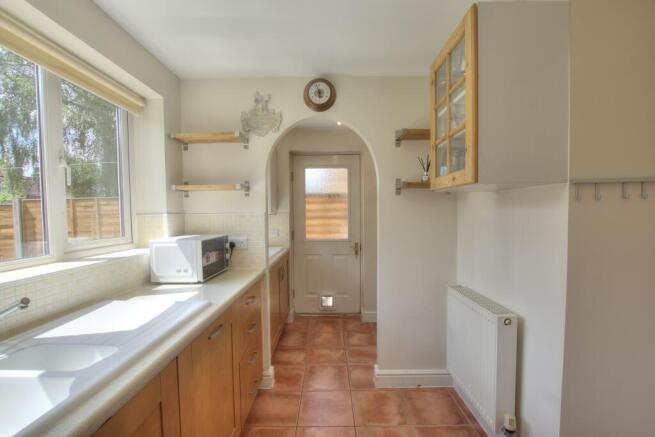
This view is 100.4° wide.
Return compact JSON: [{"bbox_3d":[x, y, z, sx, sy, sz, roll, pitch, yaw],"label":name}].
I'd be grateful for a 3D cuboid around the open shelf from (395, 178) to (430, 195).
[{"bbox_3d":[0.695,-0.225,1.886,0.405,0.121,0.180,0,1,0],"label":"open shelf"}]

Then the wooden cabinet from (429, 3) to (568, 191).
[{"bbox_3d":[0.766,-0.494,1.315,0.362,0.708,0.485,0,1,0],"label":"wooden cabinet"}]

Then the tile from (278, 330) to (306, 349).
[{"bbox_3d":[-0.355,1.238,2.787,0.340,0.010,0.332,0,1,0],"label":"tile"}]

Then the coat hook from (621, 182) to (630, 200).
[{"bbox_3d":[1.141,-0.105,1.045,0.013,0.071,0.030,0,1,0],"label":"coat hook"}]

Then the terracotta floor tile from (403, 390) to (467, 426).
[{"bbox_3d":[0.708,1.280,1.848,0.345,0.010,0.338,0,1,0],"label":"terracotta floor tile"}]

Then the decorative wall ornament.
[{"bbox_3d":[-0.480,-0.767,1.995,0.308,0.321,0.030,0,1,0],"label":"decorative wall ornament"}]

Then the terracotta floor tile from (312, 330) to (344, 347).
[{"bbox_3d":[-0.003,1.261,2.863,0.345,0.010,0.338,0,1,0],"label":"terracotta floor tile"}]

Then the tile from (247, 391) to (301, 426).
[{"bbox_3d":[-0.359,1.257,1.811,0.340,0.010,0.332,0,1,0],"label":"tile"}]

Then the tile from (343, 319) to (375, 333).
[{"bbox_3d":[0.350,1.255,3.215,0.345,0.010,0.338,0,1,0],"label":"tile"}]

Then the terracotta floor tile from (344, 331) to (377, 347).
[{"bbox_3d":[0.350,1.261,2.863,0.345,0.010,0.338,0,1,0],"label":"terracotta floor tile"}]

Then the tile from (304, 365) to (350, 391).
[{"bbox_3d":[-0.006,1.248,2.135,0.340,0.010,0.332,0,1,0],"label":"tile"}]

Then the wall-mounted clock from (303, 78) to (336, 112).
[{"bbox_3d":[-0.055,-0.873,1.941,0.236,0.236,0.050,0,1,0],"label":"wall-mounted clock"}]

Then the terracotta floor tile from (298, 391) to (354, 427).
[{"bbox_3d":[-0.007,1.280,1.848,0.345,0.010,0.338,0,1,0],"label":"terracotta floor tile"}]

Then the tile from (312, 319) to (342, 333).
[{"bbox_3d":[-0.002,1.255,3.215,0.345,0.010,0.338,0,1,0],"label":"tile"}]

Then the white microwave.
[{"bbox_3d":[-0.893,0.249,1.809,0.310,0.254,0.415,0,1,0],"label":"white microwave"}]

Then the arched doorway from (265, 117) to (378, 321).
[{"bbox_3d":[-0.044,0.259,2.095,0.837,2.023,0.131,0,1,0],"label":"arched doorway"}]

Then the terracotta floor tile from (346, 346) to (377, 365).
[{"bbox_3d":[0.348,1.238,2.458,0.340,0.010,0.332,0,1,0],"label":"terracotta floor tile"}]

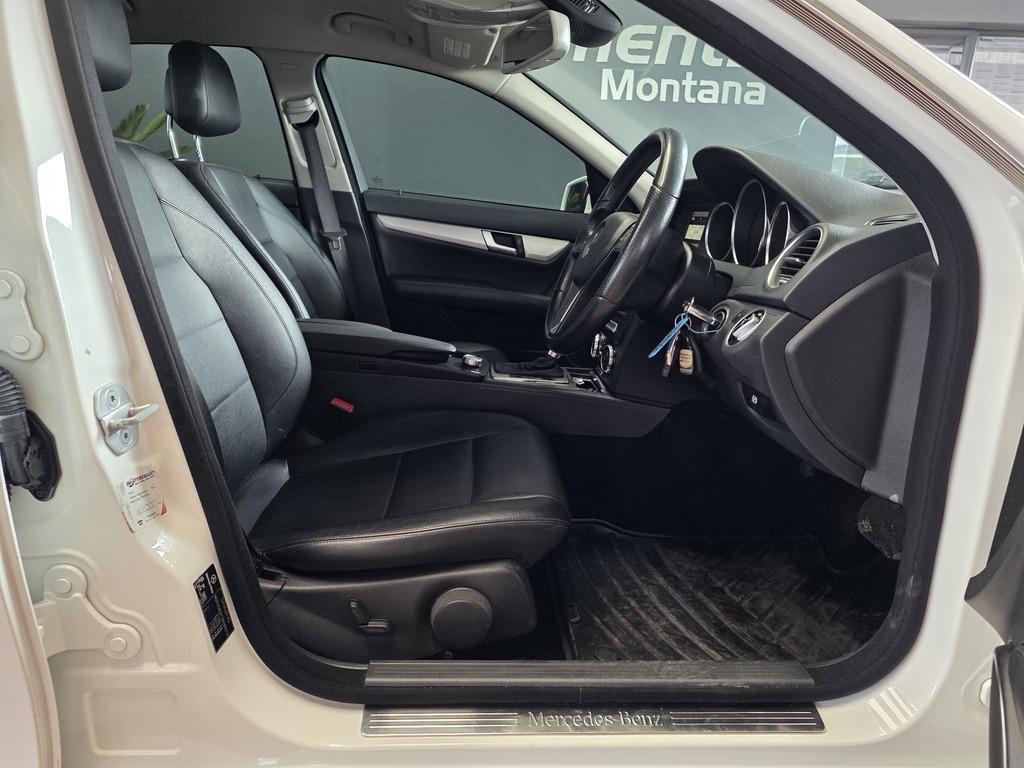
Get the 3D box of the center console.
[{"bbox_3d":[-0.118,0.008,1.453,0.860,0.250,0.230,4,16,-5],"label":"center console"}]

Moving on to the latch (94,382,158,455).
[{"bbox_3d":[-0.352,0.031,0.621,0.034,0.066,0.043,-2,17,18],"label":"latch"}]

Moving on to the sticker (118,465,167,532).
[{"bbox_3d":[-0.343,0.106,0.633,0.005,0.052,0.040,3,18,25],"label":"sticker"}]

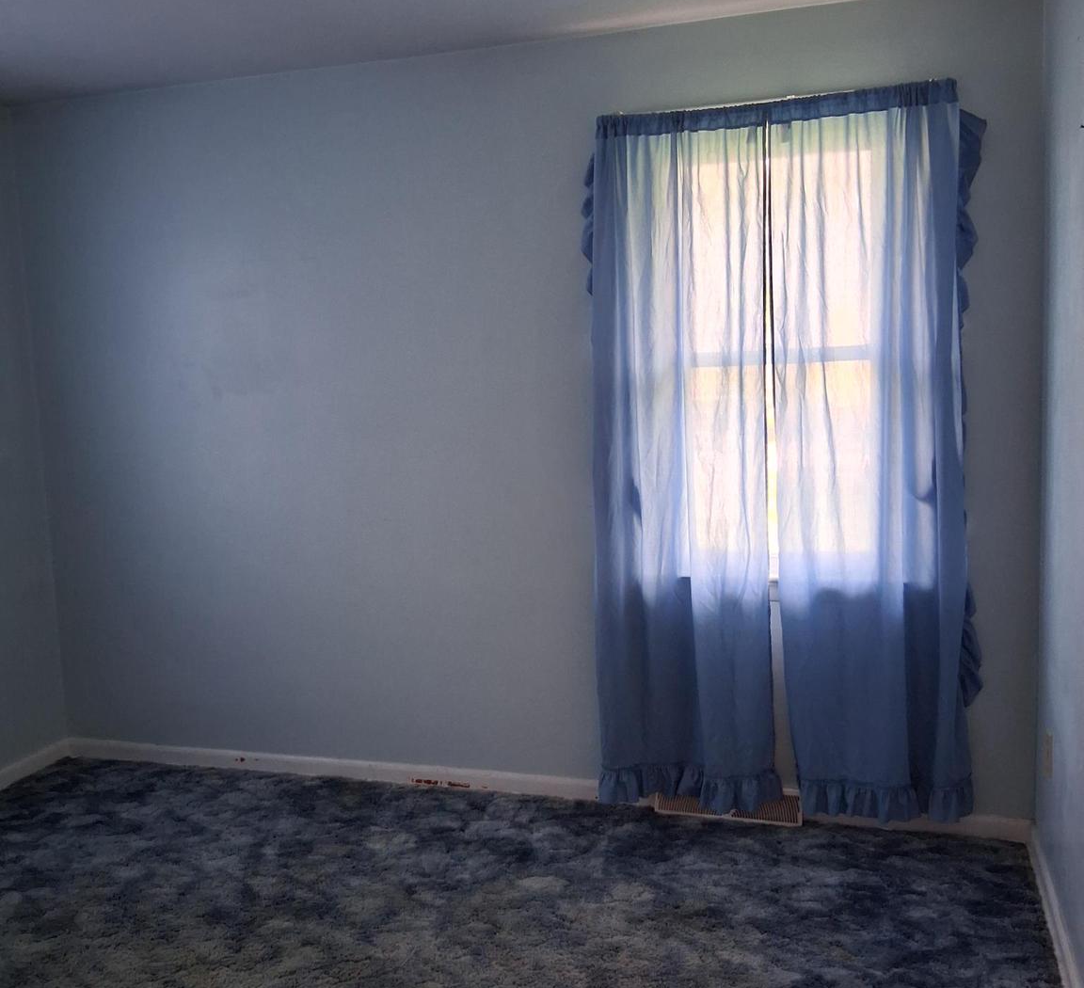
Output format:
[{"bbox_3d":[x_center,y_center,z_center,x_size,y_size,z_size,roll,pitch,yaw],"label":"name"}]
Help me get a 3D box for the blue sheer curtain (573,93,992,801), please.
[{"bbox_3d":[0.693,-0.061,3.225,1.145,2.152,0.100,0,8,18],"label":"blue sheer curtain"}]

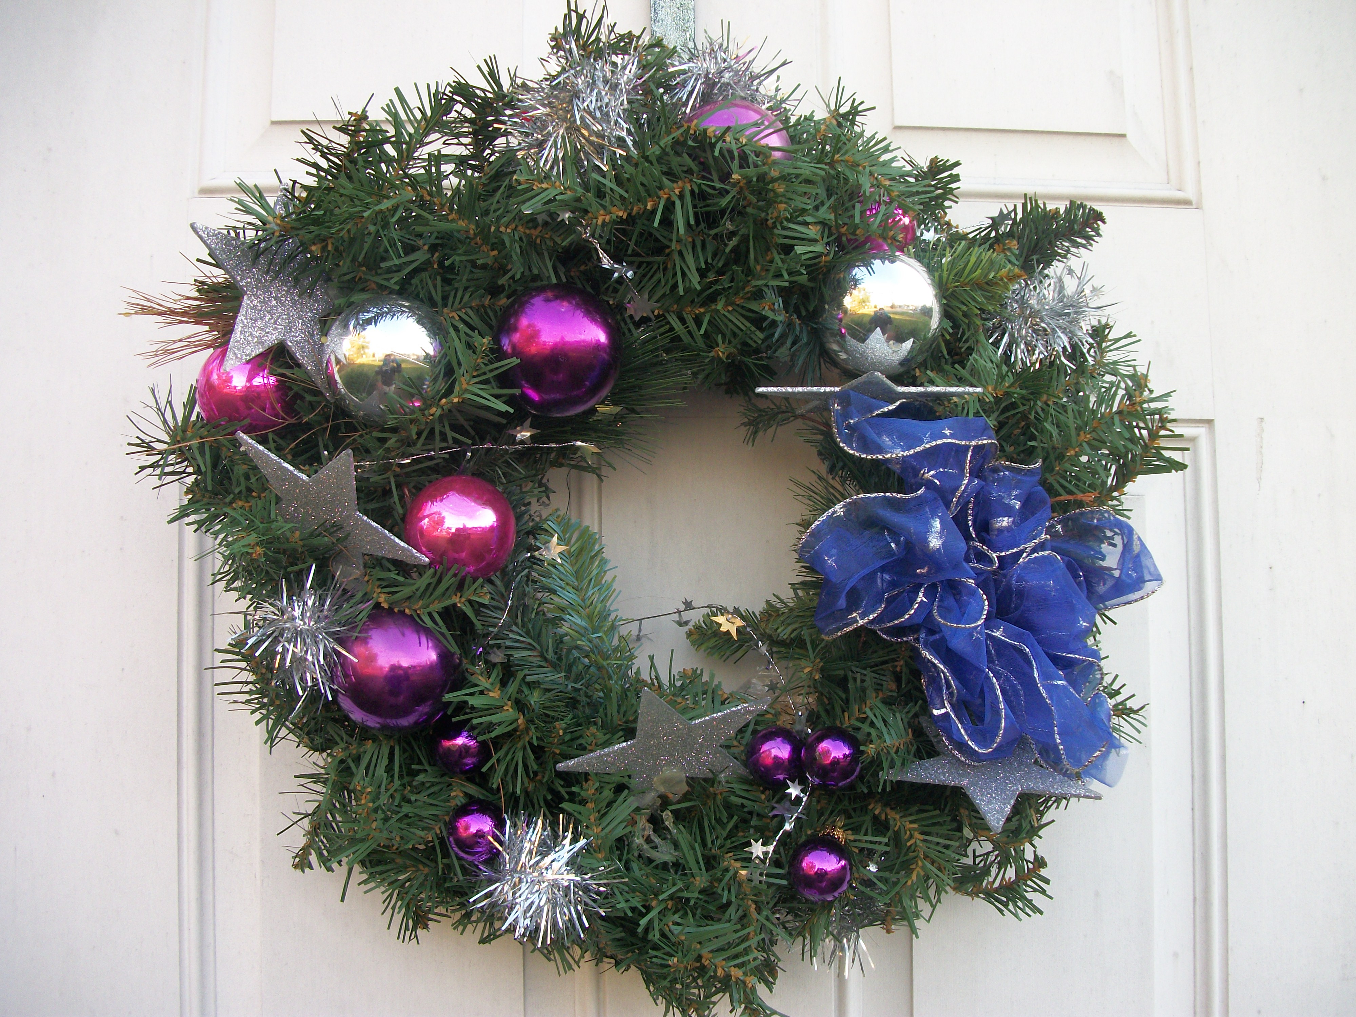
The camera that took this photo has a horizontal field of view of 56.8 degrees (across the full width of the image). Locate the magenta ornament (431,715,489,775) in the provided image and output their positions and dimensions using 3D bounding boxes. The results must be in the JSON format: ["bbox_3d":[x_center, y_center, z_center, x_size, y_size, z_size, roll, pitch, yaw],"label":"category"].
[{"bbox_3d":[-0.117,0.126,0.670,0.032,0.033,0.032,0,-4,-3],"label":"magenta ornament"}]

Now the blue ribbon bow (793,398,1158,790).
[{"bbox_3d":[0.160,0.042,0.665,0.190,0.205,0.100,0,-4,-4],"label":"blue ribbon bow"}]

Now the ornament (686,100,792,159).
[{"bbox_3d":[0.033,-0.197,0.695,0.062,0.062,0.062,0,-4,-3],"label":"ornament"}]

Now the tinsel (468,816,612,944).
[{"bbox_3d":[-0.071,0.195,0.655,0.075,0.070,0.066,0,-4,-3],"label":"tinsel"}]

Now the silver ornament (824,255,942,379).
[{"bbox_3d":[0.113,-0.105,0.688,0.065,0.067,0.065,0,-4,-4],"label":"silver ornament"}]

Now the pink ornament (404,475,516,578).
[{"bbox_3d":[-0.119,0.011,0.685,0.061,0.060,0.061,0,-4,-3],"label":"pink ornament"}]

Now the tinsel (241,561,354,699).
[{"bbox_3d":[-0.205,0.067,0.682,0.064,0.073,0.060,0,-4,-4],"label":"tinsel"}]

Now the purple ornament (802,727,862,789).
[{"bbox_3d":[0.085,0.137,0.690,0.033,0.034,0.033,0,-4,-4],"label":"purple ornament"}]

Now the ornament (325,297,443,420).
[{"bbox_3d":[-0.156,-0.080,0.665,0.063,0.064,0.063,0,-4,-3],"label":"ornament"}]

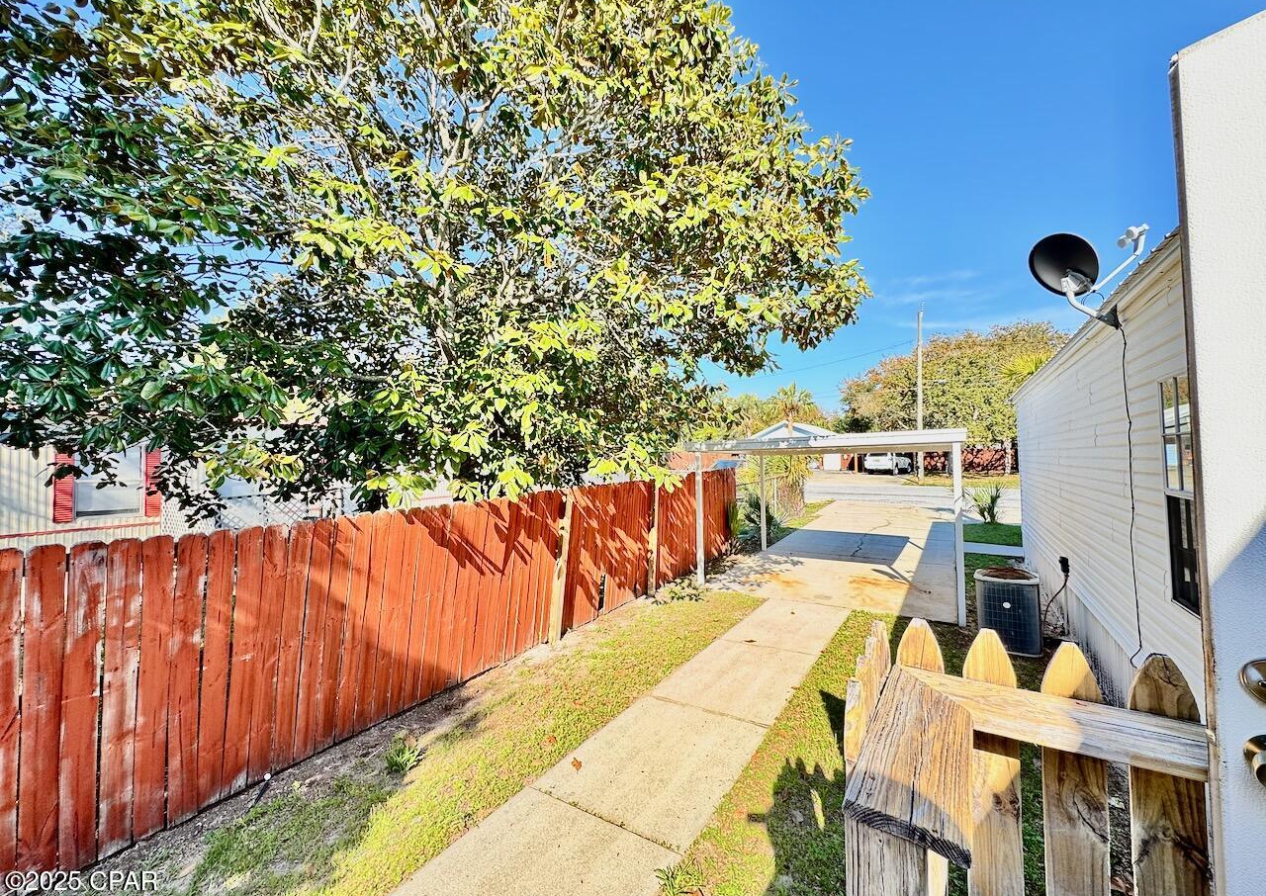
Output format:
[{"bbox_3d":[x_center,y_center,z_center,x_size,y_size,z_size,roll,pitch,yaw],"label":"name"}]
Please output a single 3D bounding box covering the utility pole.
[{"bbox_3d":[15.748,-3.015,28.056,0.280,9.620,0.280,0,-1,32],"label":"utility pole"}]

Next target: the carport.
[{"bbox_3d":[3.663,1.124,9.307,4.066,2.531,3.987,-2,-2,32],"label":"carport"}]

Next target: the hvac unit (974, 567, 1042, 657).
[{"bbox_3d":[4.415,1.896,6.039,0.594,0.795,0.605,-2,-2,32],"label":"hvac unit"}]

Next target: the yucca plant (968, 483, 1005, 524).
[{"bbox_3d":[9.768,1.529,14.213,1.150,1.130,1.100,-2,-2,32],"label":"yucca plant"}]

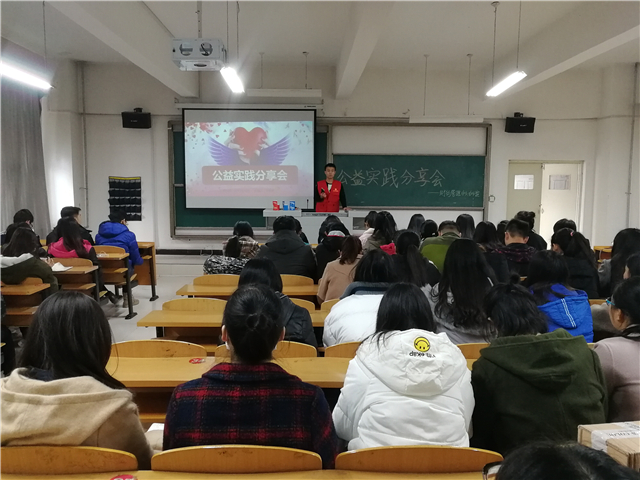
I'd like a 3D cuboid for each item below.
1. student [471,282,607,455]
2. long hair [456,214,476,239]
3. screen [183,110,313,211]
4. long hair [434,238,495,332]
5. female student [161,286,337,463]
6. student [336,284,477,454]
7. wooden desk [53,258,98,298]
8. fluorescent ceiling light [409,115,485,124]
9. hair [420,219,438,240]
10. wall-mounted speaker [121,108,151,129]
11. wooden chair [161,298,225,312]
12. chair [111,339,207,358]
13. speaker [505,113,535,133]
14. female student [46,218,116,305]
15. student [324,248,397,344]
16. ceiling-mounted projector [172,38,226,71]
[{"bbox_3d":[0.771,0.742,1.914,0.480,1.220,0.620,0,6,-1],"label":"student"},{"bbox_3d":[1.786,-0.115,6.105,0.210,0.360,0.230,0,6,-1],"label":"long hair"},{"bbox_3d":[-1.328,-1.517,9.467,2.520,1.940,0.040,0,6,-1],"label":"screen"},{"bbox_3d":[0.724,0.228,2.501,0.280,0.460,0.250,0,6,-1],"label":"long hair"},{"bbox_3d":[-0.223,0.736,1.811,0.510,1.240,0.680,0,6,-1],"label":"female student"},{"bbox_3d":[0.284,0.744,1.883,0.480,1.220,0.620,0,6,-1],"label":"student"},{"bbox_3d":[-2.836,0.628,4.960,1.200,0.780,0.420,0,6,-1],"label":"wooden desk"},{"bbox_3d":[2.166,-2.058,8.528,1.290,0.130,0.150,0,6,-1],"label":"fluorescent ceiling light"},{"bbox_3d":[1.195,-0.093,5.447,0.200,0.280,0.220,0,6,-1],"label":"hair"},{"bbox_3d":[-3.394,-2.214,9.208,0.520,0.300,0.290,0,13,-5],"label":"wall-mounted speaker"},{"bbox_3d":[-0.798,0.770,3.538,0.480,0.827,0.500,0,6,-1],"label":"wooden chair"},{"bbox_3d":[-0.789,0.864,2.644,0.480,0.827,0.500,0,6,-1],"label":"chair"},{"bbox_3d":[3.746,-2.163,9.350,0.520,0.300,0.290,1,13,2],"label":"speaker"},{"bbox_3d":[-2.451,0.359,5.339,0.490,1.220,0.760,0,6,-1],"label":"female student"},{"bbox_3d":[0.260,0.656,2.809,0.540,1.230,0.750,0,6,-1],"label":"student"},{"bbox_3d":[-1.157,-1.793,4.854,0.430,0.210,0.350,0,6,-1],"label":"ceiling-mounted projector"}]

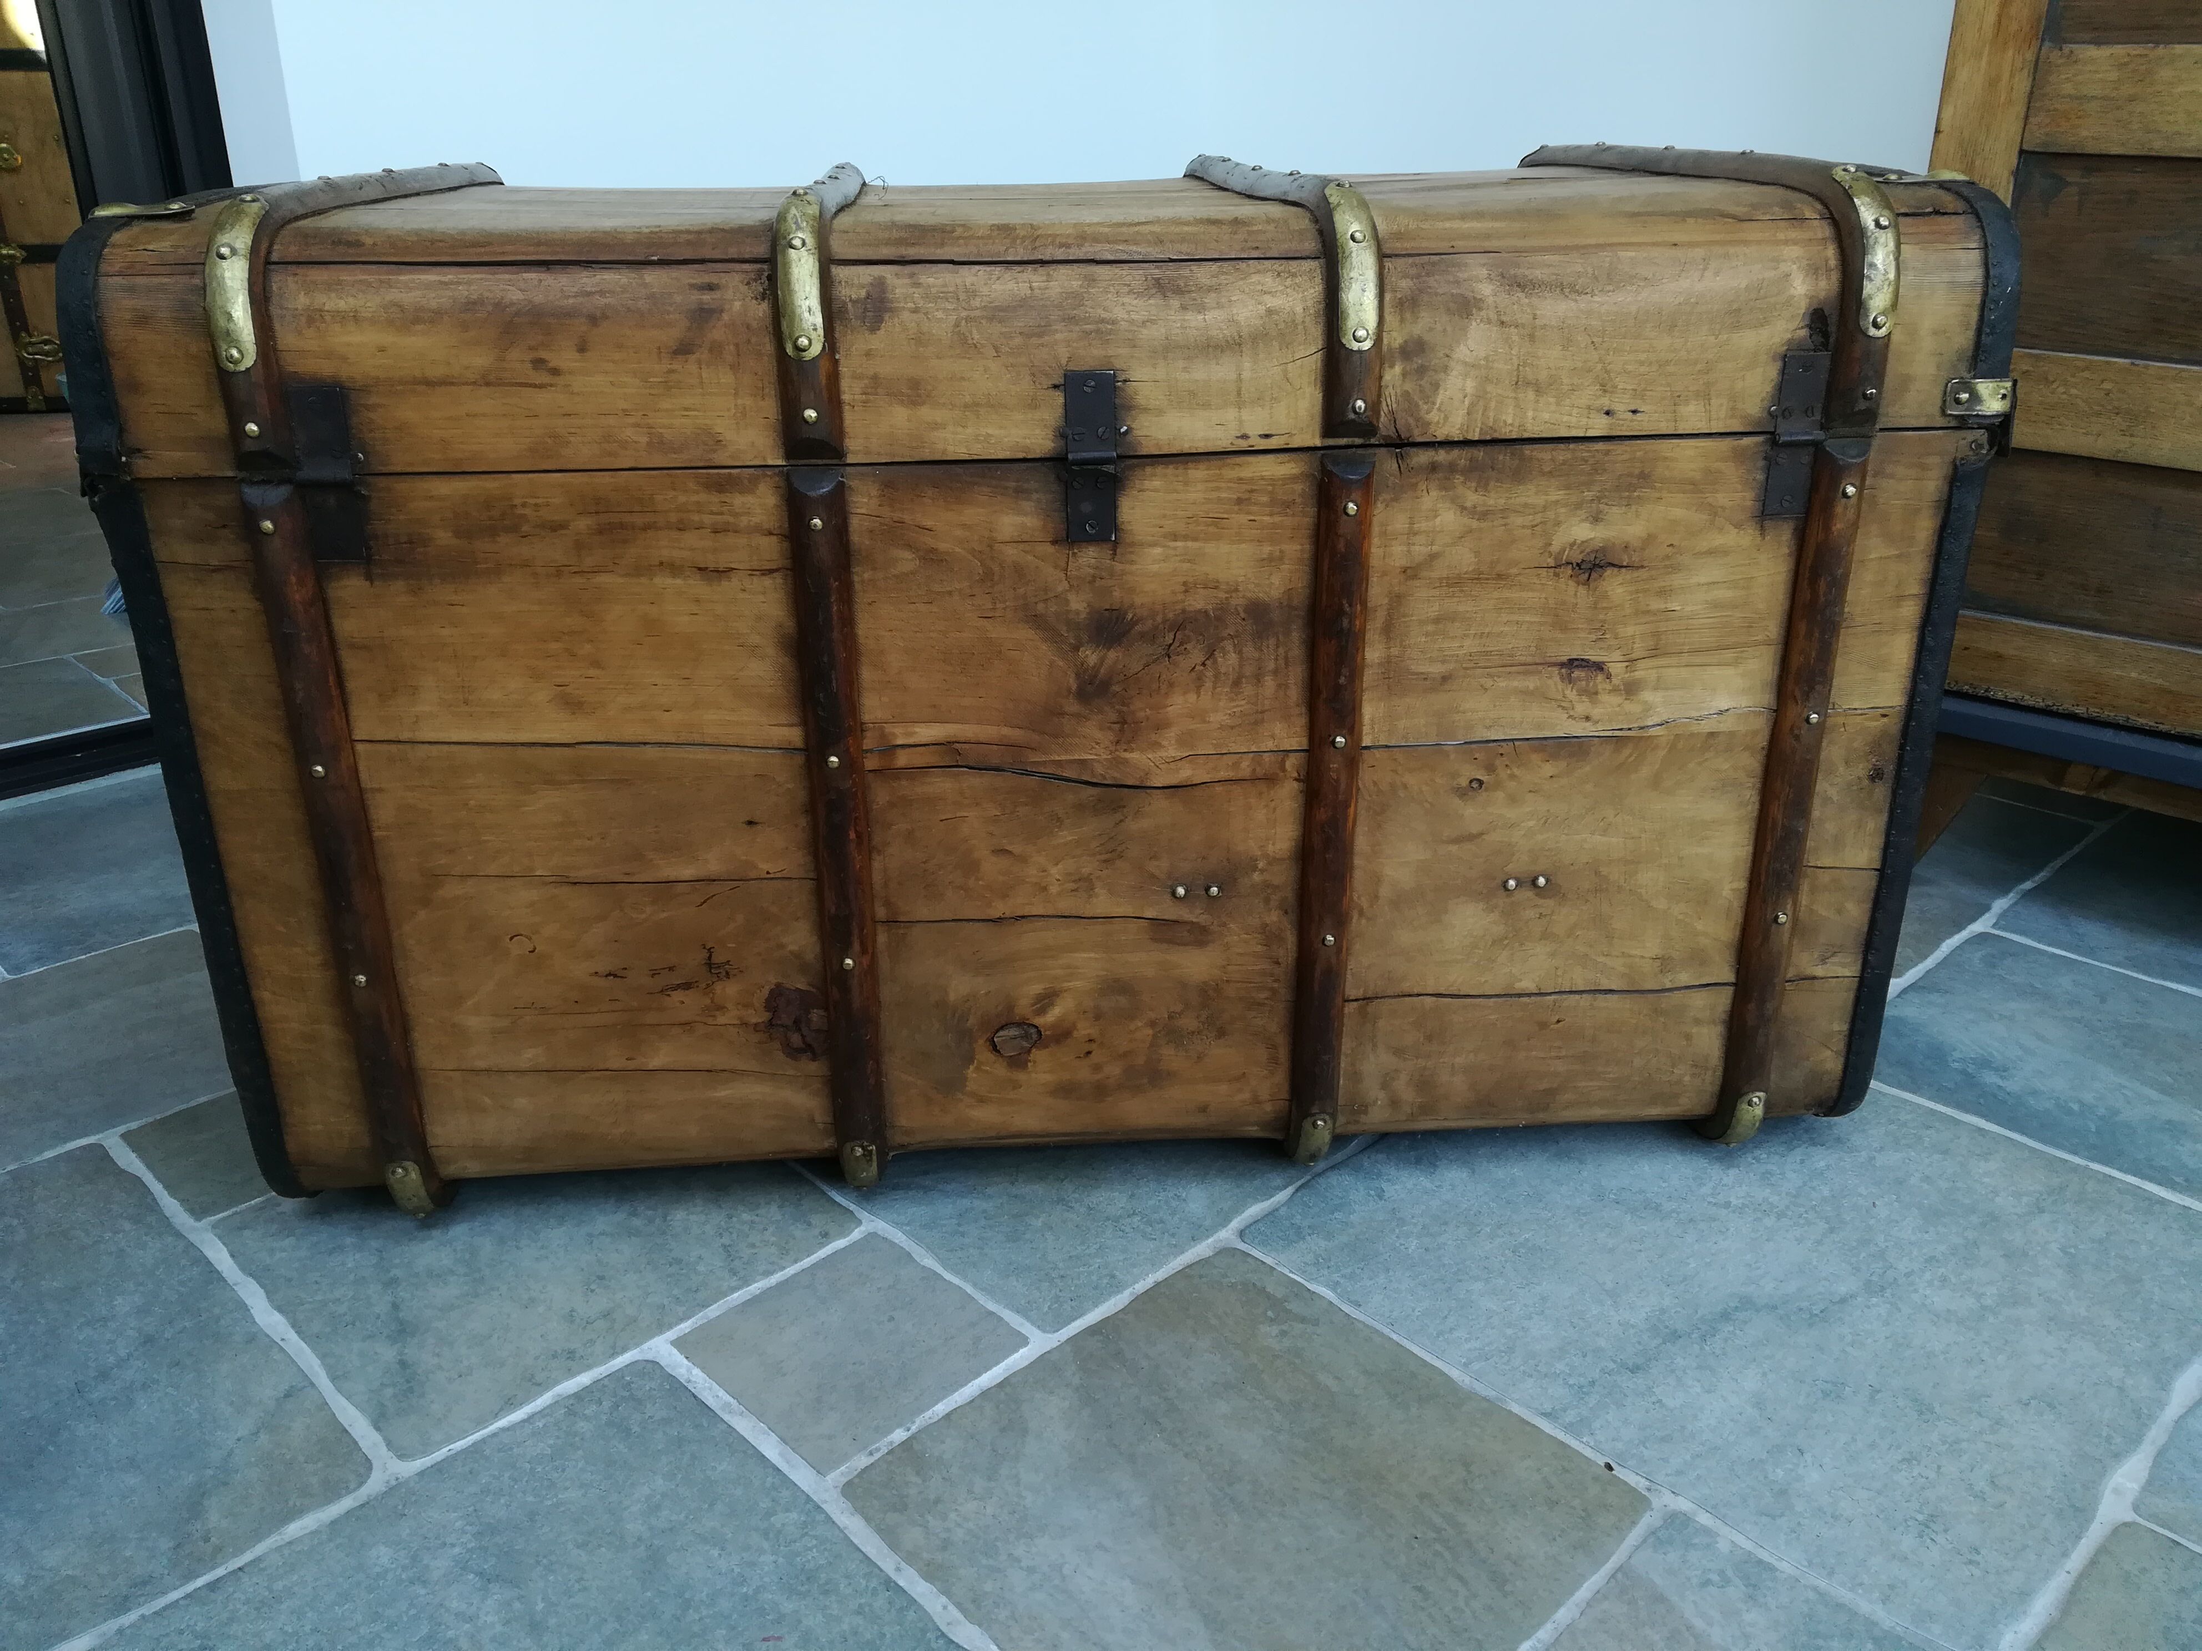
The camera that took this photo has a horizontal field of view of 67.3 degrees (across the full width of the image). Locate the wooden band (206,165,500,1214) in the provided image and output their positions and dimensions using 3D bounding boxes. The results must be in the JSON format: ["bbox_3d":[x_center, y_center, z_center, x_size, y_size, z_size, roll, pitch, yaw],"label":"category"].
[{"bbox_3d":[-0.481,-0.147,1.240,0.031,0.642,0.608,-2,22,-4],"label":"wooden band"}]

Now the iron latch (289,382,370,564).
[{"bbox_3d":[-0.427,-0.193,0.909,0.032,0.098,0.011,-2,22,-4],"label":"iron latch"}]

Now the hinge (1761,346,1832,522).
[{"bbox_3d":[0.410,-0.229,0.973,0.029,0.097,0.010,-2,22,-4],"label":"hinge"}]

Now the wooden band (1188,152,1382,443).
[{"bbox_3d":[0.118,-0.400,1.194,0.037,0.154,0.624,-2,22,-4],"label":"wooden band"}]

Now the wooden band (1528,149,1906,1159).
[{"bbox_3d":[0.421,-0.193,1.312,0.037,0.641,0.626,-2,22,-4],"label":"wooden band"}]

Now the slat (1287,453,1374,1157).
[{"bbox_3d":[0.144,0.005,1.044,0.036,0.473,0.018,-2,22,-4],"label":"slat"}]

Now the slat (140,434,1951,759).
[{"bbox_3d":[-0.010,-0.132,0.984,1.044,0.179,0.019,-2,22,-4],"label":"slat"}]

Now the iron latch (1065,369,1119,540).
[{"bbox_3d":[-0.004,-0.211,0.946,0.030,0.098,0.010,-2,22,-4],"label":"iron latch"}]

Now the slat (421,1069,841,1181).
[{"bbox_3d":[-0.306,0.190,1.087,0.258,0.074,0.019,-2,22,-4],"label":"slat"}]

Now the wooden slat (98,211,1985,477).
[{"bbox_3d":[-0.012,-0.272,0.931,1.044,0.119,0.035,-2,22,-4],"label":"wooden slat"}]

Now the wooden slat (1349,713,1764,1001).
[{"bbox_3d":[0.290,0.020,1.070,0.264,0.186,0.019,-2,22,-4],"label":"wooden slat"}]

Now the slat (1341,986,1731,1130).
[{"bbox_3d":[0.295,0.156,1.135,0.266,0.102,0.017,-2,22,-4],"label":"slat"}]

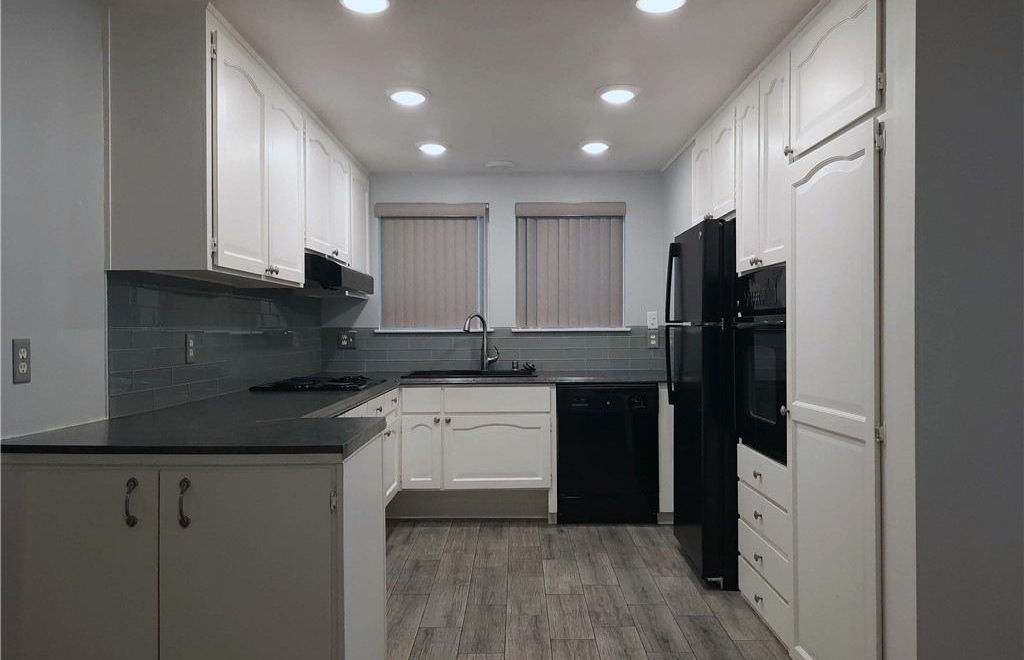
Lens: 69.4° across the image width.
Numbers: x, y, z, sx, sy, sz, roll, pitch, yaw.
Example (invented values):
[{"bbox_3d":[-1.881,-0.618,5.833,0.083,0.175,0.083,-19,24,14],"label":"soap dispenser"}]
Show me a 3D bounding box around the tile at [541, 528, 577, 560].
[{"bbox_3d":[0.235,1.151,3.900,0.169,0.010,0.457,0,0,0],"label":"tile"}]

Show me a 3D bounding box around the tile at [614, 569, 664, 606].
[{"bbox_3d":[0.566,1.151,3.317,0.169,0.010,0.457,0,0,0],"label":"tile"}]

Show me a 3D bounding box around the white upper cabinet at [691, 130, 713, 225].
[{"bbox_3d":[1.296,-0.808,3.983,0.550,0.445,0.434,0,1,0],"label":"white upper cabinet"}]

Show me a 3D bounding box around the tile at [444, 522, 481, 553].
[{"bbox_3d":[-0.273,1.188,4.138,0.171,0.010,0.469,0,0,0],"label":"tile"}]

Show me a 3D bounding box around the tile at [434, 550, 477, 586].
[{"bbox_3d":[-0.271,1.154,3.554,0.169,0.010,0.457,0,0,0],"label":"tile"}]

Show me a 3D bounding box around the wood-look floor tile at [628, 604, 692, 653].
[{"bbox_3d":[0.582,1.188,2.945,0.170,0.010,0.462,0,1,0],"label":"wood-look floor tile"}]

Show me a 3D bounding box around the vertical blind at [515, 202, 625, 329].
[{"bbox_3d":[0.406,-0.443,5.117,0.760,0.862,0.095,0,0,0],"label":"vertical blind"}]

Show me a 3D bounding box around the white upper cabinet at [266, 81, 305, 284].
[{"bbox_3d":[-1.162,-0.624,3.252,0.352,0.843,0.513,0,0,0],"label":"white upper cabinet"}]

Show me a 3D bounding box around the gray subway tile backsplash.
[{"bbox_3d":[-0.152,0.041,3.773,2.356,0.495,2.633,0,0,0],"label":"gray subway tile backsplash"}]

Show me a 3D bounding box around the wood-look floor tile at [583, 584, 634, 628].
[{"bbox_3d":[0.410,1.186,3.178,0.171,0.010,0.469,0,0,0],"label":"wood-look floor tile"}]

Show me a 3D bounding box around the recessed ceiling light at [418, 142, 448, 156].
[{"bbox_3d":[-0.465,-1.071,4.366,0.178,0.030,0.178,0,0,0],"label":"recessed ceiling light"}]

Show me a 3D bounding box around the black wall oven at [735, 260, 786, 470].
[{"bbox_3d":[1.248,0.112,2.947,0.574,0.718,0.604,0,0,0],"label":"black wall oven"}]

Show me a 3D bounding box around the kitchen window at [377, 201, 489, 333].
[{"bbox_3d":[-0.554,-0.435,5.062,0.772,0.876,0.109,0,0,0],"label":"kitchen window"}]

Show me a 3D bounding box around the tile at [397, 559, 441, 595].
[{"bbox_3d":[-0.450,1.190,3.554,0.171,0.010,0.469,0,0,0],"label":"tile"}]

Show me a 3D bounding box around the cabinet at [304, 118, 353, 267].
[{"bbox_3d":[-1.157,-0.715,4.035,0.351,0.658,0.990,0,0,0],"label":"cabinet"}]

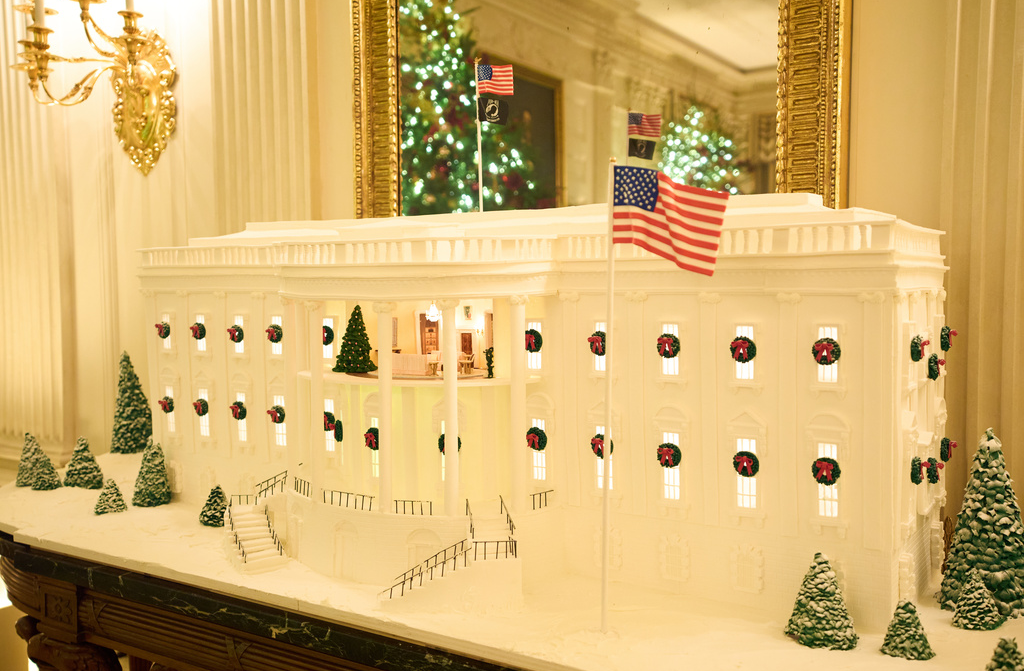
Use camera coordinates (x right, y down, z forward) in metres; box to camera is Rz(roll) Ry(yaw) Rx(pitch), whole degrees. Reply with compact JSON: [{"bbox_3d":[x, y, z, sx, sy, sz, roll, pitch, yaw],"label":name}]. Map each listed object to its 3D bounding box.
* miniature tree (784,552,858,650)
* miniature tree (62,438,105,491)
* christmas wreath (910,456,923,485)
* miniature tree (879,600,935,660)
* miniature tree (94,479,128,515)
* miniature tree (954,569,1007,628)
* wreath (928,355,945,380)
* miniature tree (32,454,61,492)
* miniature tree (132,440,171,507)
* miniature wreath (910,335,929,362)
[{"bbox_3d":[0.400,0.337,1.288,0.092,0.111,0.092,2,4,35],"label":"miniature tree"},{"bbox_3d":[-0.996,0.290,2.310,0.090,0.112,0.090,2,4,35],"label":"miniature tree"},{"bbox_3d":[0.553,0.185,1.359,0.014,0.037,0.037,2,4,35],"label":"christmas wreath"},{"bbox_3d":[0.515,0.376,1.294,0.072,0.068,0.072,2,5,35],"label":"miniature tree"},{"bbox_3d":[-0.860,0.340,2.135,0.070,0.066,0.070,2,5,36],"label":"miniature tree"},{"bbox_3d":[0.653,0.362,1.388,0.076,0.074,0.076,2,5,35],"label":"miniature tree"},{"bbox_3d":[0.637,0.048,1.489,0.018,0.038,0.038,2,5,35],"label":"wreath"},{"bbox_3d":[-1.070,0.309,2.282,0.062,0.081,0.062,2,4,35],"label":"miniature tree"},{"bbox_3d":[-0.798,0.303,2.200,0.085,0.136,0.085,2,5,35],"label":"miniature tree"},{"bbox_3d":[0.571,0.018,1.393,0.018,0.038,0.038,2,5,35],"label":"miniature wreath"}]

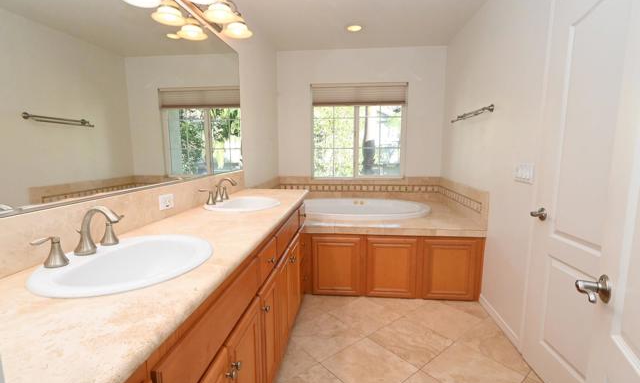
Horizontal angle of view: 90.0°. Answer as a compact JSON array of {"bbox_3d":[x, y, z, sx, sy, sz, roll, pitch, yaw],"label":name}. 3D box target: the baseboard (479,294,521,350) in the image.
[{"bbox_3d":[1.280,0.909,2.312,0.015,0.085,0.630,1,8,6],"label":"baseboard"}]

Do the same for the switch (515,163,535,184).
[{"bbox_3d":[1.255,-0.116,1.964,0.015,0.120,0.212,1,8,6],"label":"switch"}]

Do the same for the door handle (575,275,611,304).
[{"bbox_3d":[0.693,0.254,0.812,0.064,0.068,0.130,4,8,26],"label":"door handle"}]

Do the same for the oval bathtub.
[{"bbox_3d":[0.367,0.413,3.303,1.480,0.500,0.920,1,8,6],"label":"oval bathtub"}]

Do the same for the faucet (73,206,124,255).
[{"bbox_3d":[-0.679,0.115,0.979,0.153,0.146,0.058,1,8,6],"label":"faucet"}]

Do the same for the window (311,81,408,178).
[{"bbox_3d":[0.450,-0.708,3.822,1.120,1.110,0.100,1,8,6],"label":"window"}]

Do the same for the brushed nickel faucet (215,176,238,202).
[{"bbox_3d":[-0.576,-0.013,1.957,0.150,0.143,0.056,1,8,6],"label":"brushed nickel faucet"}]

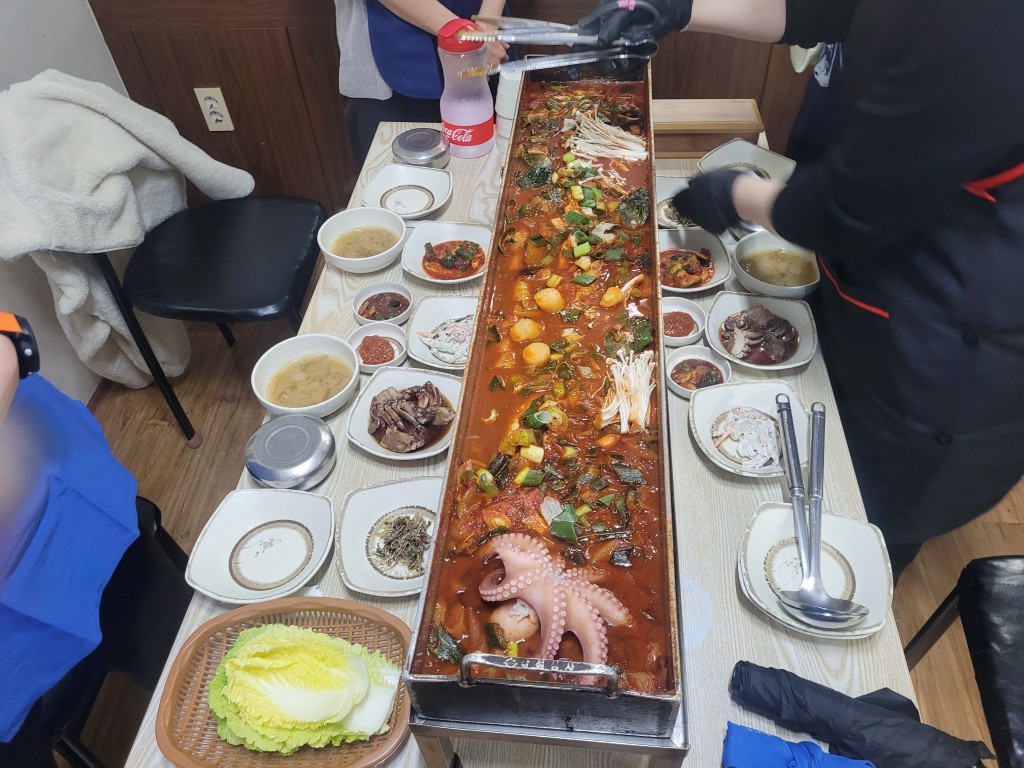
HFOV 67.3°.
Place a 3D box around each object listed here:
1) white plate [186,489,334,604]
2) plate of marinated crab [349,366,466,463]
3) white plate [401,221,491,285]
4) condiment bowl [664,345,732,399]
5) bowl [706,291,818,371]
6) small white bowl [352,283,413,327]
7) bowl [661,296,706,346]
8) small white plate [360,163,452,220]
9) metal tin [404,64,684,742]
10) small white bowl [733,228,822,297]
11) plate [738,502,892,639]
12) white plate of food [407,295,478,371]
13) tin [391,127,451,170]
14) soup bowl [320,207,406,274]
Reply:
[{"bbox_3d":[-0.271,0.180,0.846,0.142,0.027,0.142,5,47,8],"label":"white plate"},{"bbox_3d":[-0.132,0.042,0.983,0.144,0.028,0.144,11,49,12],"label":"plate of marinated crab"},{"bbox_3d":[-0.096,-0.198,1.192,0.145,0.027,0.145,5,47,8],"label":"white plate"},{"bbox_3d":[0.244,-0.011,1.012,0.085,0.028,0.085,3,48,5],"label":"condiment bowl"},{"bbox_3d":[0.341,-0.069,1.059,0.144,0.028,0.144,9,49,11],"label":"bowl"},{"bbox_3d":[-0.184,-0.108,1.111,0.085,0.030,0.085,-2,47,2],"label":"small white bowl"},{"bbox_3d":[0.224,-0.082,1.062,0.082,0.030,0.082,2,47,5],"label":"bowl"},{"bbox_3d":[-0.179,-0.320,1.312,0.146,0.027,0.146,9,48,12],"label":"small white plate"},{"bbox_3d":[0.069,-0.117,0.878,0.196,0.086,0.957,3,48,5],"label":"metal tin"},{"bbox_3d":[0.387,-0.166,1.120,0.132,0.047,0.132,2,47,5],"label":"small white bowl"},{"bbox_3d":[0.316,0.202,0.810,0.144,0.034,0.144,11,49,13],"label":"plate"},{"bbox_3d":[-0.073,-0.067,1.068,0.143,0.027,0.143,2,47,5],"label":"white plate of food"},{"bbox_3d":[-0.164,-0.425,1.392,0.104,0.050,0.104,-1,48,2],"label":"tin"},{"bbox_3d":[-0.231,-0.218,1.206,0.136,0.047,0.136,-2,47,2],"label":"soup bowl"}]

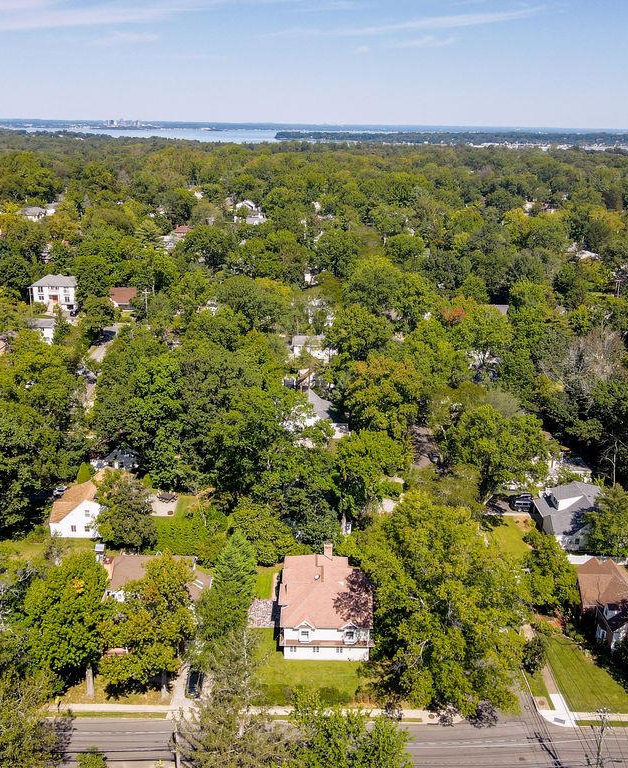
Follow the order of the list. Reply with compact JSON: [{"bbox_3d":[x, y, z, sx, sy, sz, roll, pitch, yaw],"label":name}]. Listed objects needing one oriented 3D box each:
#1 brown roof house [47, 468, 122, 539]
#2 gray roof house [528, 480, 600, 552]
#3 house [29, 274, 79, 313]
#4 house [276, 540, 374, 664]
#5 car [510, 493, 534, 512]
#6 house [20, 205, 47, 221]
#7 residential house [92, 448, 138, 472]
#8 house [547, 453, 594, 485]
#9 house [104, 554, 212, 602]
[{"bbox_3d":[-38.771,19.594,124.919,10.400,7.000,16.900,1,20,0],"label":"brown roof house"},{"bbox_3d":[45.593,22.311,121.825,12.600,7.000,13.500,1,20,0],"label":"gray roof house"},{"bbox_3d":[-89.659,-32.623,246.106,15.500,9.800,11.000,1,20,0],"label":"house"},{"bbox_3d":[1.603,29.440,97.681,11.900,8.900,14.700,1,20,0],"label":"house"},{"bbox_3d":[37.898,21.968,129.910,4.600,1.750,1.920,1,20,0],"label":"car"},{"bbox_3d":[-162.438,-98.931,412.933,14.500,8.500,11.000,1,20,0],"label":"house"},{"bbox_3d":[-38.038,15.142,138.675,9.500,5.800,11.000,1,20,0],"label":"residential house"},{"bbox_3d":[49.757,16.193,139.525,9.500,6.300,11.000,1,20,0],"label":"house"},{"bbox_3d":[-21.880,28.276,102.371,14.700,7.000,11.000,1,20,0],"label":"house"}]

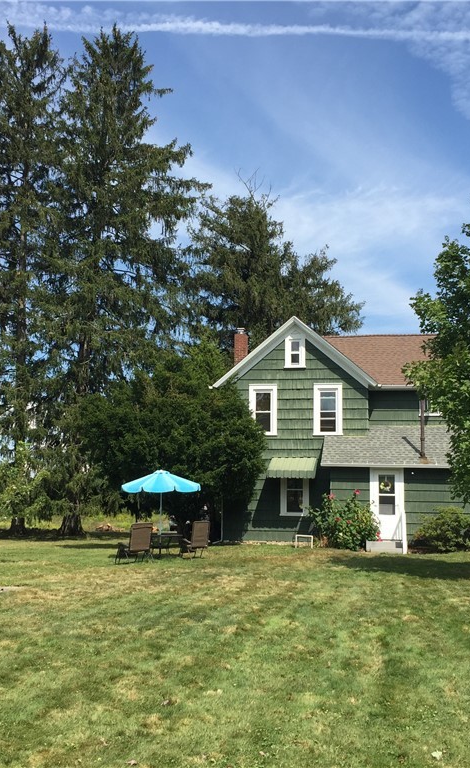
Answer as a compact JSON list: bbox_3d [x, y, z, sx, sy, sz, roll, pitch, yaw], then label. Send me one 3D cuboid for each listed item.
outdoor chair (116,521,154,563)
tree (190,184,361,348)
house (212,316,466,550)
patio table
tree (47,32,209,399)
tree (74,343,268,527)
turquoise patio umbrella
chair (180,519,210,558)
[{"bbox_3d":[-2.584,4.080,22.058,0.660,1.000,0.800,6,-9,-36],"label":"outdoor chair"},{"bbox_3d":[2.092,-1.707,44.614,9.600,18.267,9.216,1,-8,0],"label":"tree"},{"bbox_3d":[4.480,1.829,31.393,10.050,7.850,9.500,0,-7,10],"label":"house"},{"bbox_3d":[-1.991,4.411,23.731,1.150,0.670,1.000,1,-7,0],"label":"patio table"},{"bbox_3d":[-5.136,-4.580,34.638,7.400,21.111,7.200,1,-7,0],"label":"tree"},{"bbox_3d":[-2.202,1.947,29.283,6.400,6.821,6.000,1,-7,0],"label":"tree"},{"bbox_3d":[-2.042,3.577,23.836,2.250,2.390,2.250,1,-7,0],"label":"turquoise patio umbrella"},{"bbox_3d":[-1.093,4.249,23.450,0.660,0.996,0.780,5,-8,-30],"label":"chair"}]

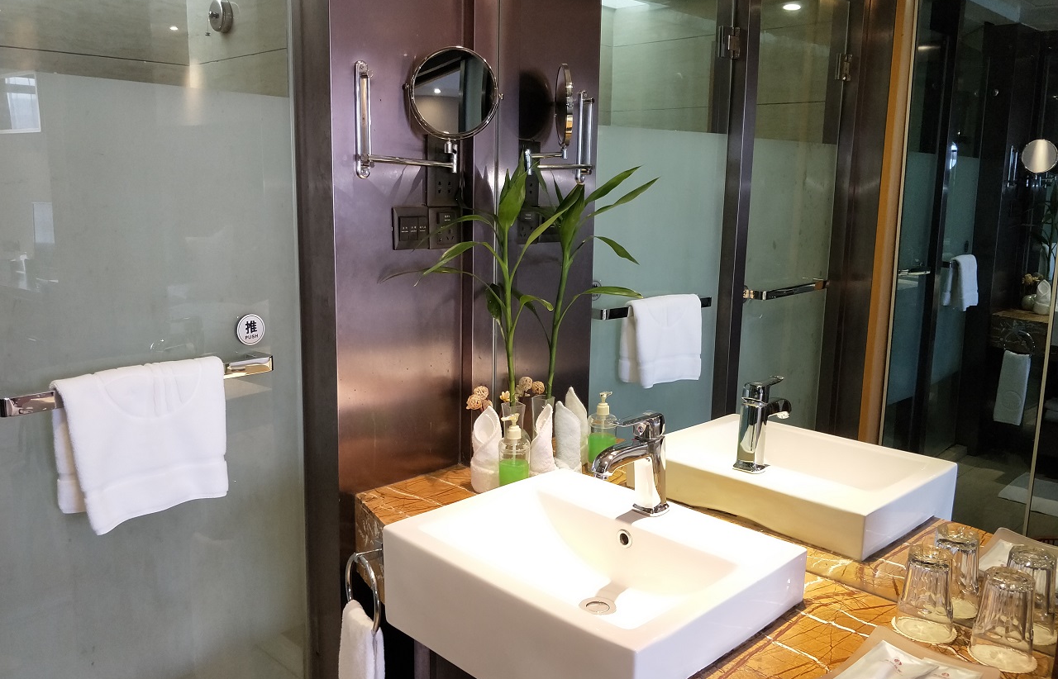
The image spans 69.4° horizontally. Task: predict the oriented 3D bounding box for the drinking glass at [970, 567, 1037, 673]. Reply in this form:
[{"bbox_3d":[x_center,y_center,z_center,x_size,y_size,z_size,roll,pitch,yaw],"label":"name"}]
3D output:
[{"bbox_3d":[0.611,0.358,0.976,0.080,0.108,0.080,6,10,29],"label":"drinking glass"}]

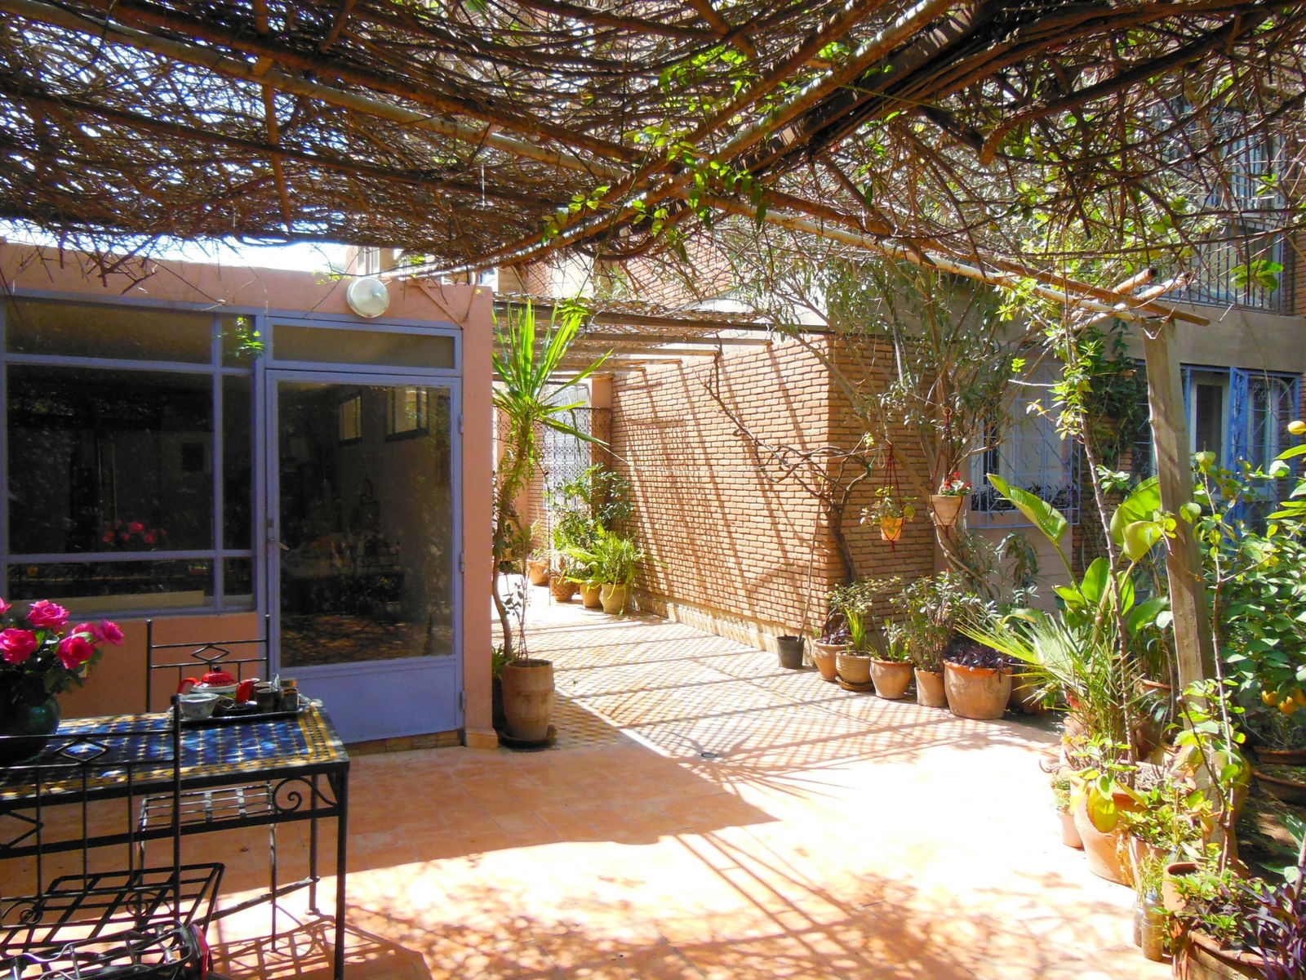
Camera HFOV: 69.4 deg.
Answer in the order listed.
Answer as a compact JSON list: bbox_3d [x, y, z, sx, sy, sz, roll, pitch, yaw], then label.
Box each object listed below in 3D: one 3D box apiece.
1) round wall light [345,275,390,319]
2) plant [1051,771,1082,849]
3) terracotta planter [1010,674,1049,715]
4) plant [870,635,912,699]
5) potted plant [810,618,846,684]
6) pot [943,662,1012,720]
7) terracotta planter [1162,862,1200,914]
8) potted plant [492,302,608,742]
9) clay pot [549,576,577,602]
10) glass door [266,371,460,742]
[{"bbox_3d":[-1.566,-1.063,5.181,0.228,0.228,0.100,0,1,-26],"label":"round wall light"},{"bbox_3d":[1.808,1.364,4.038,0.192,0.314,0.192,1,1,24],"label":"plant"},{"bbox_3d":[2.527,1.350,6.300,0.266,0.253,0.266,1,1,22],"label":"terracotta planter"},{"bbox_3d":[1.703,1.240,6.721,0.303,0.452,0.303,0,1,14],"label":"plant"},{"bbox_3d":[1.373,1.218,7.227,0.323,0.474,0.323,0,1,11],"label":"potted plant"},{"bbox_3d":[2.148,1.313,6.228,0.433,0.329,0.433,1,1,19],"label":"pot"},{"bbox_3d":[1.845,1.440,3.274,0.152,0.220,0.152,1,1,30],"label":"terracotta planter"},{"bbox_3d":[-0.689,0.193,5.557,0.874,2.583,0.831,0,1,-7],"label":"potted plant"},{"bbox_3d":[-1.101,1.215,11.703,0.345,0.300,0.345,0,1,-5],"label":"clay pot"},{"bbox_3d":[-1.590,0.377,5.268,1.045,2.039,0.050,0,1,-26],"label":"glass door"}]

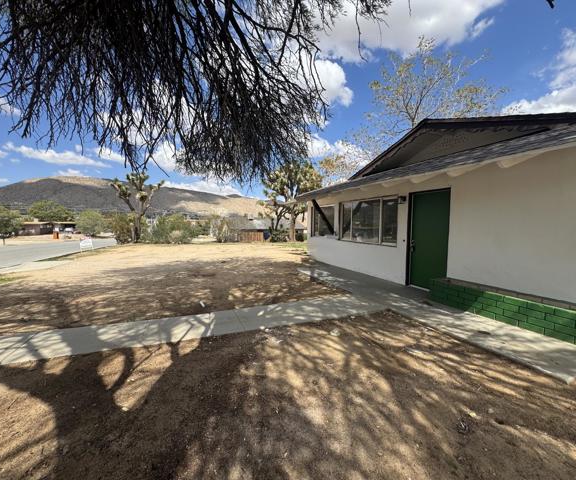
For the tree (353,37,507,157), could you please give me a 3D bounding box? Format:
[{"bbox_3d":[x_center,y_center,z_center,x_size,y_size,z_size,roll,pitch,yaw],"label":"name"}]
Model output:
[{"bbox_3d":[8.300,-5.500,15.200,9.000,12.200,8.600,0,3,0],"label":"tree"}]

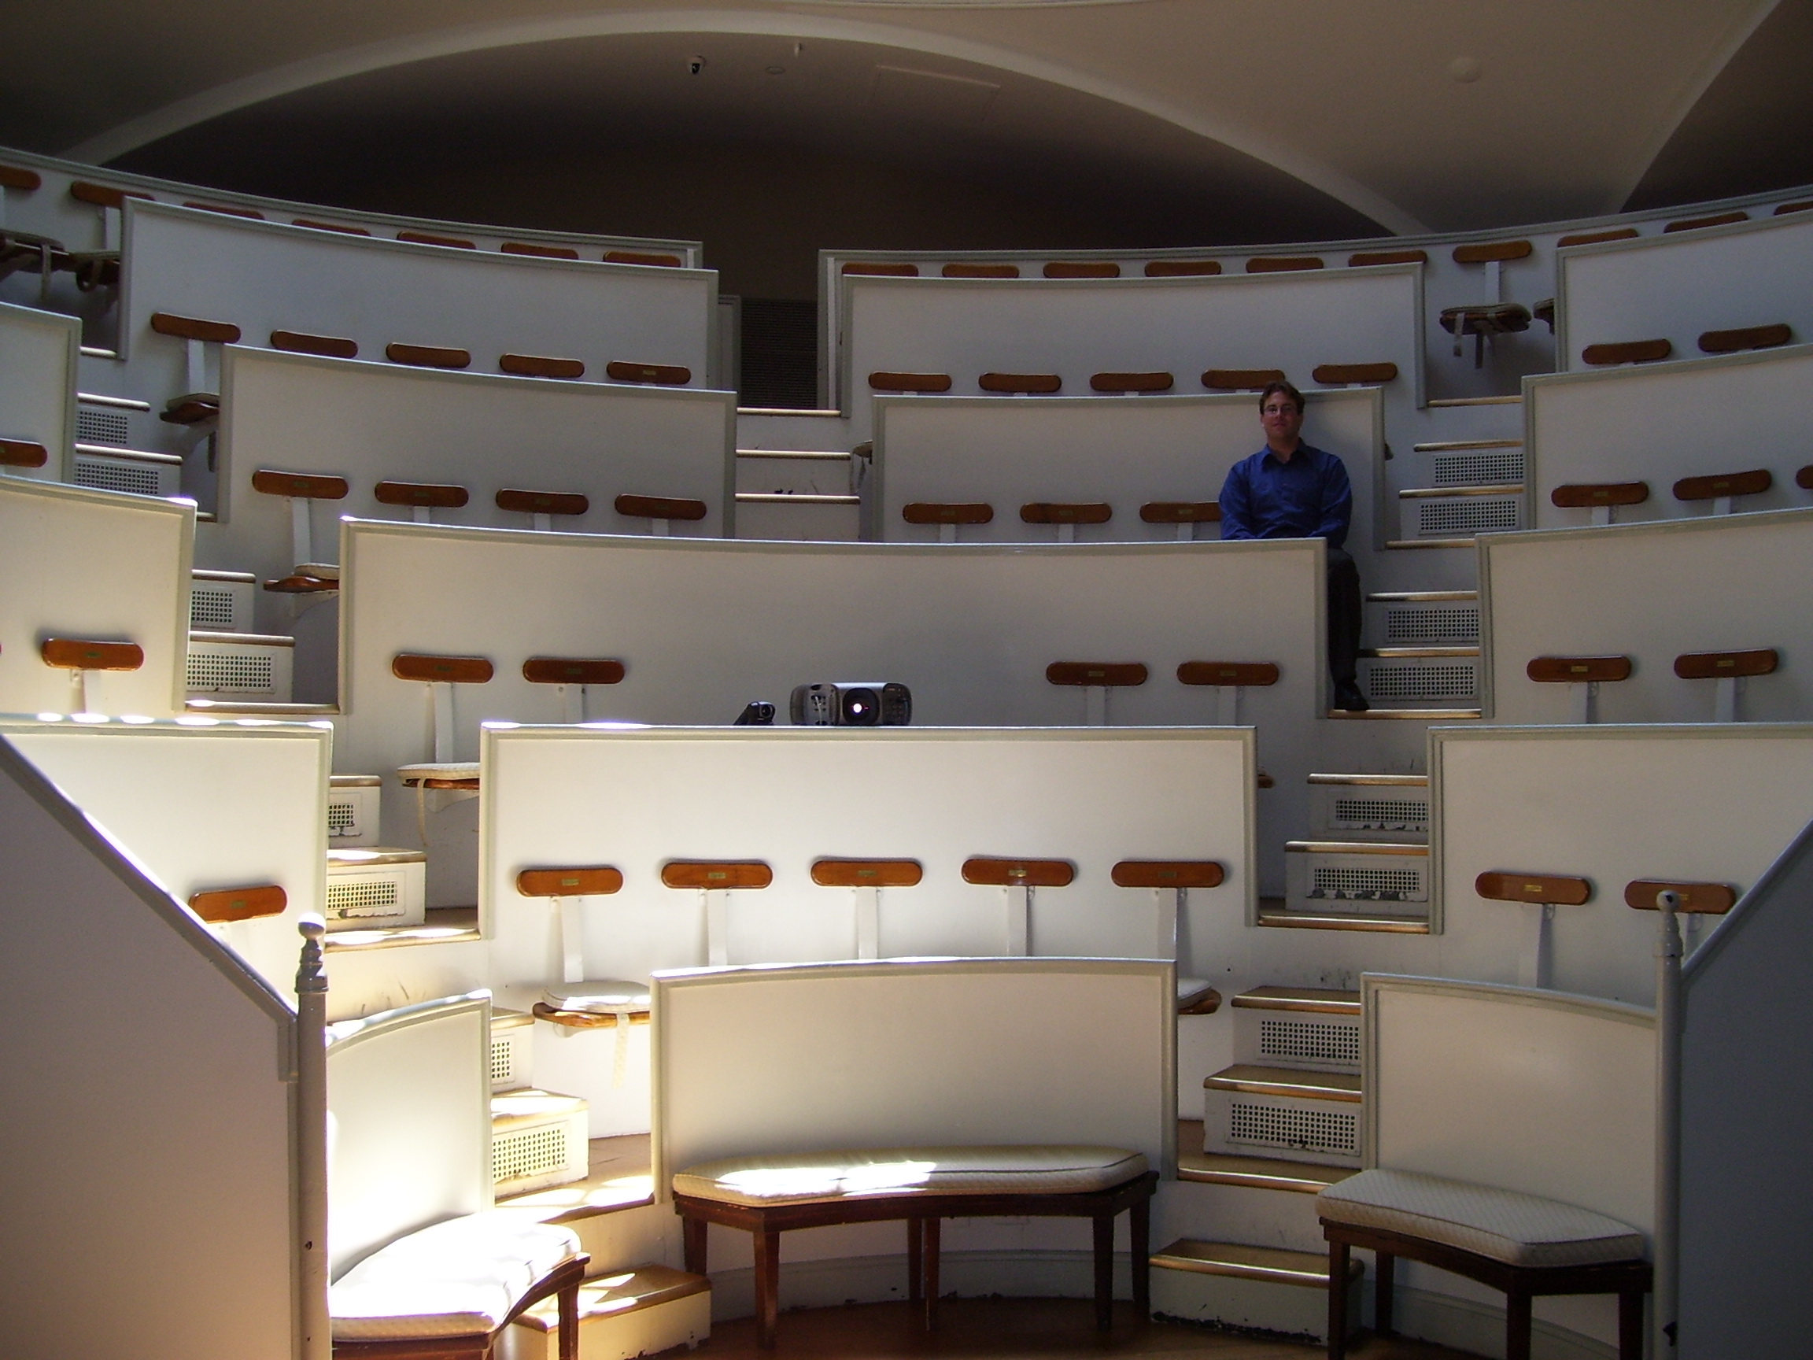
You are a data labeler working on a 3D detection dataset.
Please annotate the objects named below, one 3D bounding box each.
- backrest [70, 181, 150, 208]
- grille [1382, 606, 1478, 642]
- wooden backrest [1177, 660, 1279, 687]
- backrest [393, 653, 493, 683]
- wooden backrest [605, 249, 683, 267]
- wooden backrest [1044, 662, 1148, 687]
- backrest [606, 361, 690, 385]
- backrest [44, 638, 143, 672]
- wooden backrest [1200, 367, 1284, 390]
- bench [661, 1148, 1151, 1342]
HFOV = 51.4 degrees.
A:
[{"bbox_3d":[-3.395,-2.065,8.080,0.380,0.093,0.042,2,-2,-45],"label":"backrest"},{"bbox_3d":[1.913,-0.202,6.800,0.380,0.130,0.015,-1,-3,25],"label":"grille"},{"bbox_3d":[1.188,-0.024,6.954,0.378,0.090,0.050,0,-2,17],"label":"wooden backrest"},{"bbox_3d":[-1.580,-0.038,6.433,0.380,0.093,0.042,1,-2,-39],"label":"backrest"},{"bbox_3d":[-1.192,-1.889,8.532,0.352,0.085,0.038,1,-3,-17],"label":"wooden backrest"},{"bbox_3d":[0.676,-0.021,6.656,0.352,0.085,0.038,0,-2,5],"label":"wooden backrest"},{"bbox_3d":[-1.114,-1.334,8.165,0.357,0.088,0.055,1,-1,-18],"label":"backrest"},{"bbox_3d":[-2.304,-0.070,5.344,0.038,0.085,0.352,-2,-3,35],"label":"backrest"},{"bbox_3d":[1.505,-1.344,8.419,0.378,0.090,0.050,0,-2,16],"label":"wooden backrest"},{"bbox_3d":[0.062,1.597,5.371,1.434,0.470,0.444,1,-2,-10],"label":"bench"}]

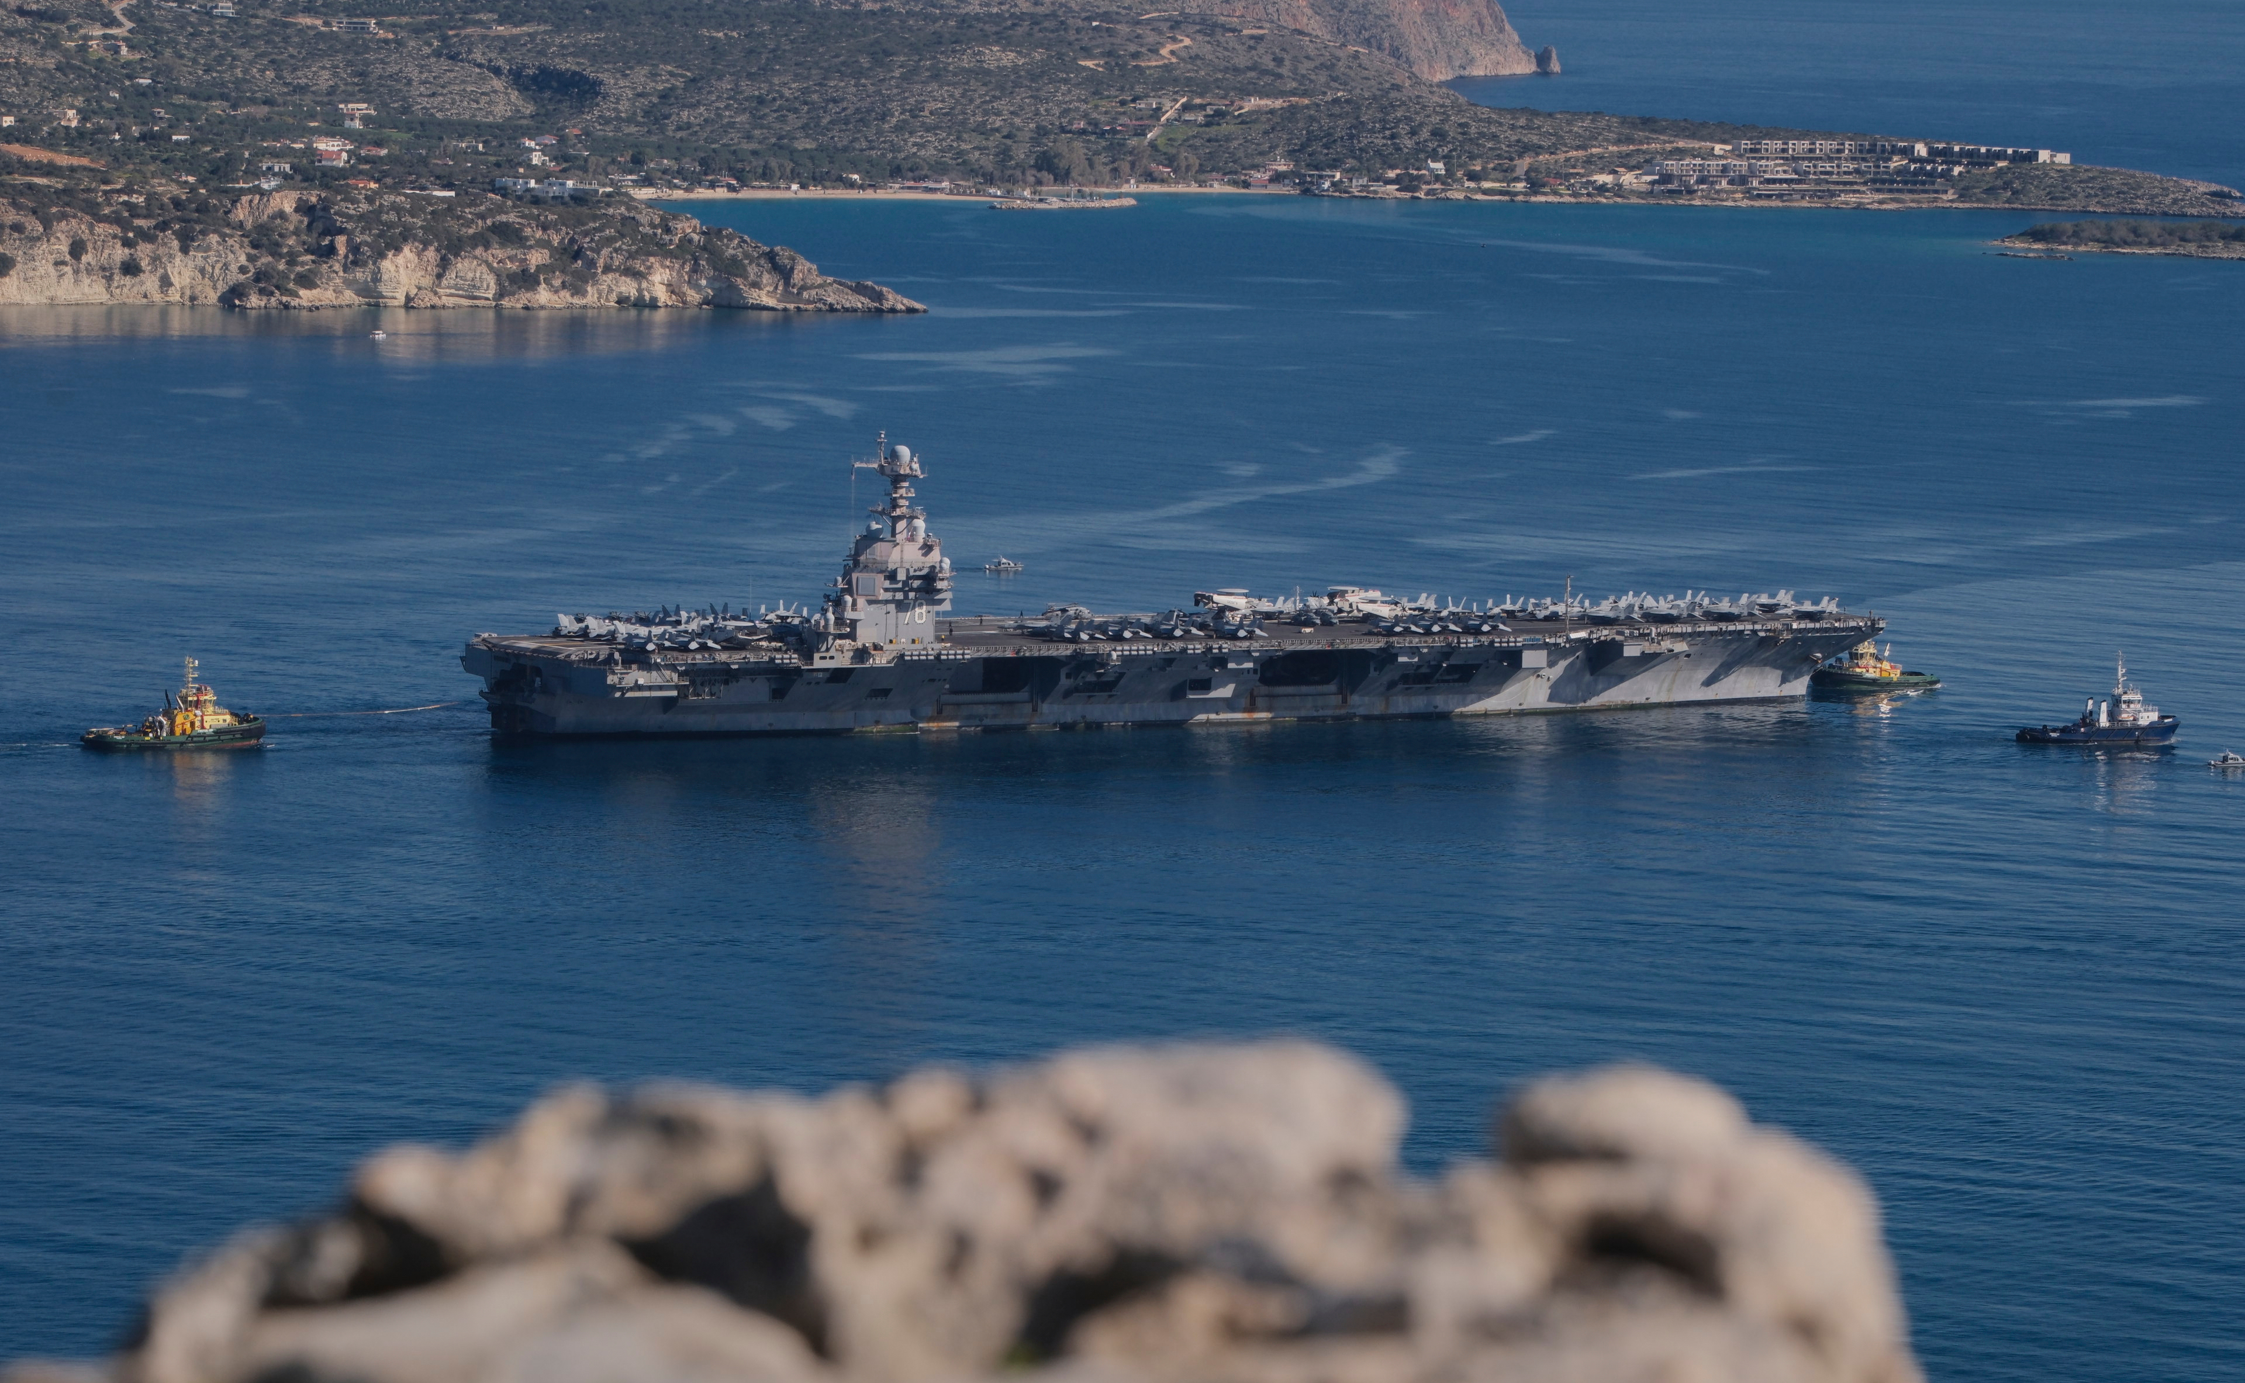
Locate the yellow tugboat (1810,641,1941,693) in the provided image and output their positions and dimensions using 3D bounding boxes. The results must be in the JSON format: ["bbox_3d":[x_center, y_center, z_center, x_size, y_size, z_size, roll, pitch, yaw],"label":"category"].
[{"bbox_3d":[173.042,-7.520,2049.731,31.000,14.500,10.500,-1,6,-22],"label":"yellow tugboat"}]

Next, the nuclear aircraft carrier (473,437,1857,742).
[{"bbox_3d":[18.536,-27.060,1948.470,335.000,64.500,78.000,-1,6,-29],"label":"nuclear aircraft carrier"}]

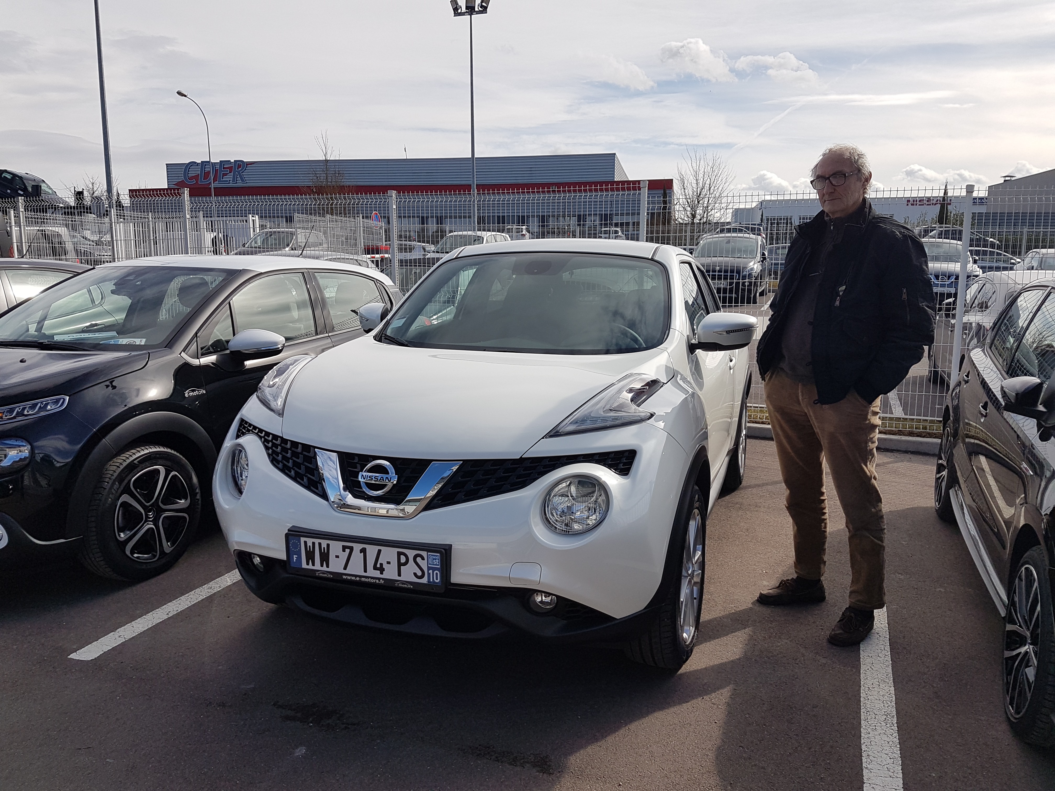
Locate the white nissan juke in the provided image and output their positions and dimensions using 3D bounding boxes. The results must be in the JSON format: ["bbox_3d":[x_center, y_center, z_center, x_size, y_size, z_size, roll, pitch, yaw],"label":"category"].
[{"bbox_3d":[0.188,-0.016,4.231,1.840,1.560,4.130,3,9,19],"label":"white nissan juke"}]

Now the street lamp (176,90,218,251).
[{"bbox_3d":[-13.290,-8.054,32.144,1.500,8.800,0.300,0,9,0],"label":"street lamp"}]

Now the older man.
[{"bbox_3d":[1.225,-0.007,3.136,0.450,1.860,0.610,-5,10,-30],"label":"older man"}]

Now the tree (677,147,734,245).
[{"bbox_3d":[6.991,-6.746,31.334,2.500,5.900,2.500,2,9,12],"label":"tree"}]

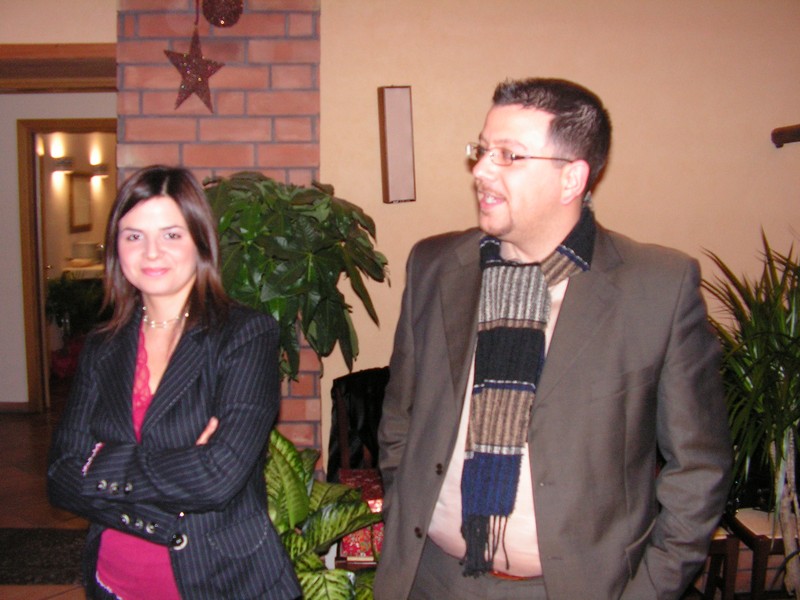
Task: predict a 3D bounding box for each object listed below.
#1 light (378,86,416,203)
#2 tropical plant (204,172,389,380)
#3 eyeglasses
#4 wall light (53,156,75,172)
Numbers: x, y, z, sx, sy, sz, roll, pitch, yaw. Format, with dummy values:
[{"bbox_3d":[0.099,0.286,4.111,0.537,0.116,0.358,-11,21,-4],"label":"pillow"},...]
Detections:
[{"bbox_3d":[-0.009,-0.526,2.824,0.096,0.383,0.080,-4,5,-13],"label":"light"},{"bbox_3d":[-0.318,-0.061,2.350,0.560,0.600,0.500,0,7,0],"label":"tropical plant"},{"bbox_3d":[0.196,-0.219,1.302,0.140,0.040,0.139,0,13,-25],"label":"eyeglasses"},{"bbox_3d":[-2.953,-1.185,7.300,0.095,0.118,0.220,1,5,8],"label":"wall light"}]

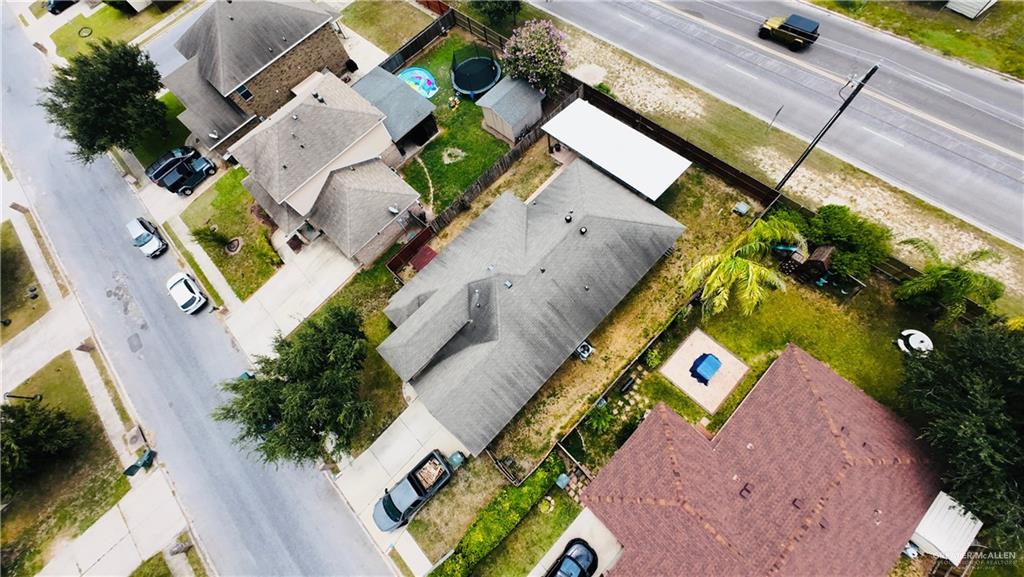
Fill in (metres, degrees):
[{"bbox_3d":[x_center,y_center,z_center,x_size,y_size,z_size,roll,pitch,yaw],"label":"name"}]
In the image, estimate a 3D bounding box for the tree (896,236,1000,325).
[{"bbox_3d":[24.993,-0.433,19.170,4.800,3.700,4.800,-2,70,7],"label":"tree"}]

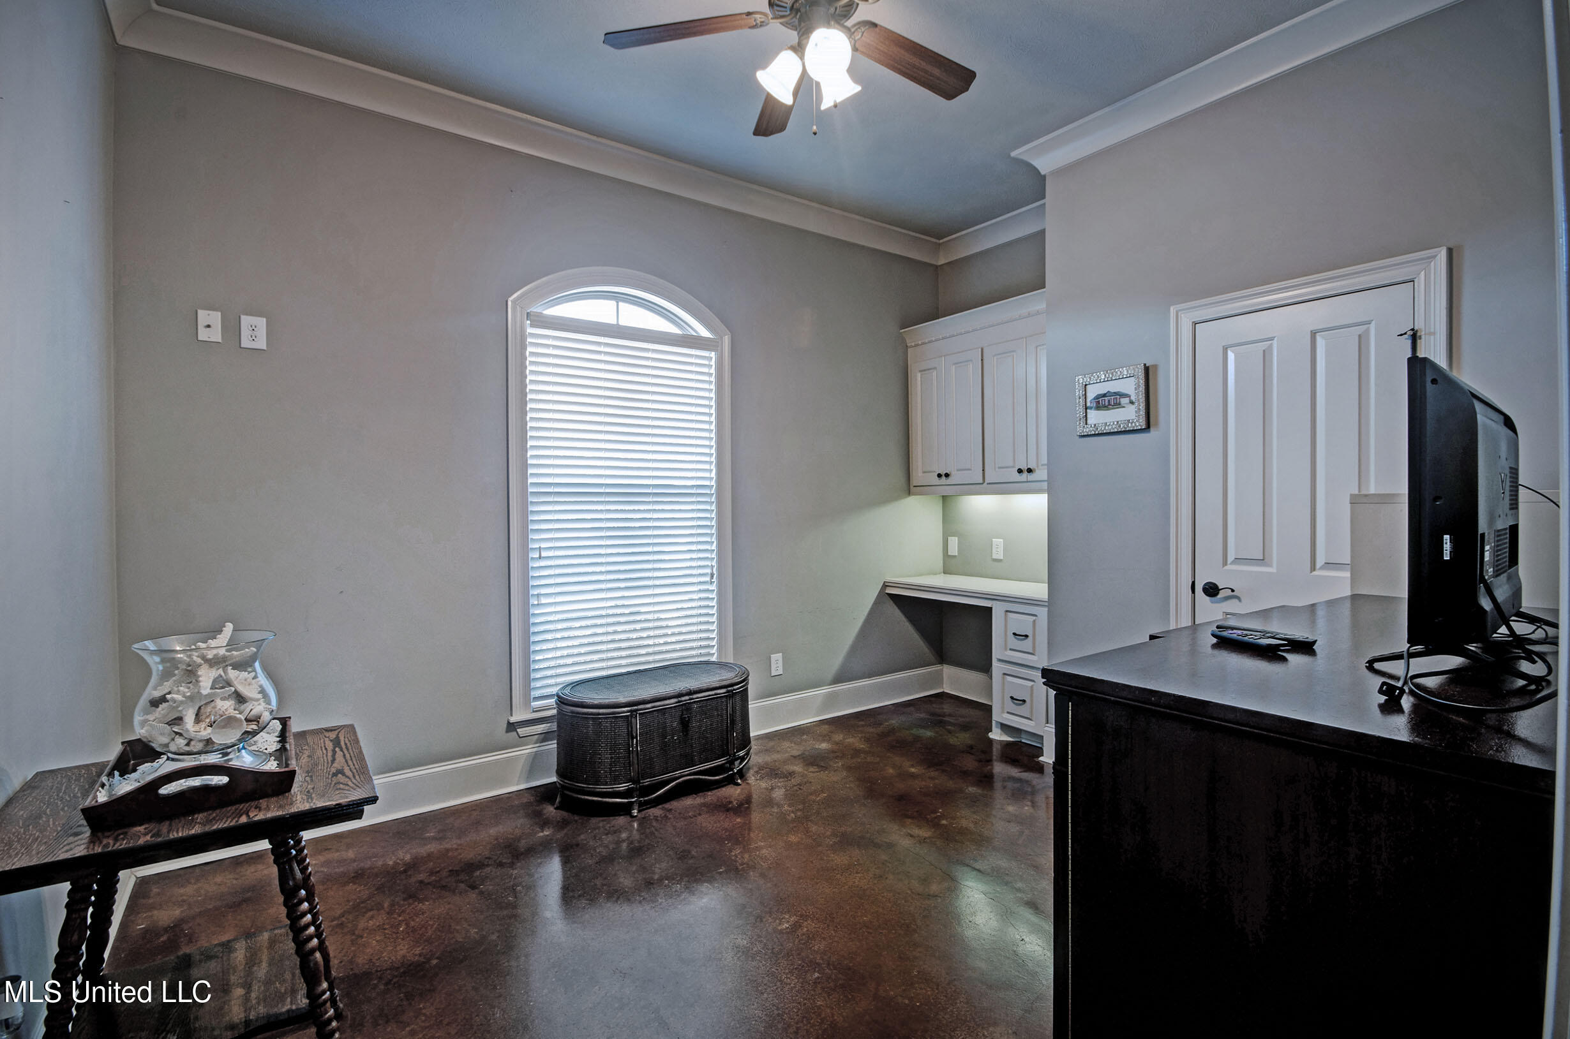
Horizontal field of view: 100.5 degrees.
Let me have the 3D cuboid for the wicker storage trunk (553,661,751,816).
[{"bbox_3d":[-0.569,0.968,2.983,0.920,0.460,0.465,-1,1,-33],"label":"wicker storage trunk"}]

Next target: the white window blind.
[{"bbox_3d":[-0.755,-0.033,3.159,0.925,1.765,0.065,-1,1,-33],"label":"white window blind"}]

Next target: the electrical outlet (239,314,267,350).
[{"bbox_3d":[-1.924,-0.676,2.364,0.072,0.116,0.008,-1,1,-33],"label":"electrical outlet"}]

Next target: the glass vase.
[{"bbox_3d":[-1.198,0.385,1.361,0.226,0.268,0.226,-1,1,-33],"label":"glass vase"}]

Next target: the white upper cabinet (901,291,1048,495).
[{"bbox_3d":[1.225,-0.664,3.782,0.360,1.035,1.070,-1,1,-39],"label":"white upper cabinet"}]

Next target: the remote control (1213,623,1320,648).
[{"bbox_3d":[1.069,0.263,1.458,0.050,0.022,0.195,-1,1,-27],"label":"remote control"}]

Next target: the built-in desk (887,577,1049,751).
[{"bbox_3d":[1.174,0.772,3.777,0.515,0.775,1.070,-1,1,-39],"label":"built-in desk"}]

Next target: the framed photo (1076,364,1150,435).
[{"bbox_3d":[1.462,-0.531,2.913,0.025,0.276,0.305,-1,1,-39],"label":"framed photo"}]

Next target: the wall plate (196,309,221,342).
[{"bbox_3d":[-2.026,-0.680,2.298,0.068,0.111,0.008,-1,1,-33],"label":"wall plate"}]

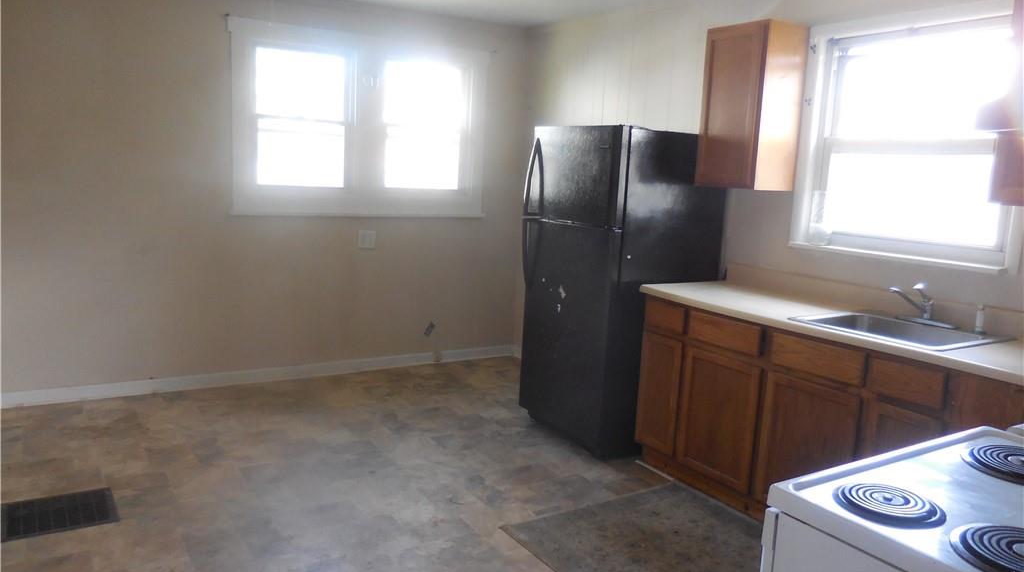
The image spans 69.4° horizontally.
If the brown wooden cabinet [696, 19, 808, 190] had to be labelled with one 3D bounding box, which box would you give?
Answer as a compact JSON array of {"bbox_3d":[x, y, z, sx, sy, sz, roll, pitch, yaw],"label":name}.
[{"bbox_3d":[1.173,-0.870,3.657,0.300,0.770,0.378,-3,10,-31],"label":"brown wooden cabinet"}]

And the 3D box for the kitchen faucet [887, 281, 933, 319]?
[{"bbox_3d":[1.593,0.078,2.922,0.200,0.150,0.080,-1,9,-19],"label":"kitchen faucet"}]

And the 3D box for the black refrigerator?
[{"bbox_3d":[0.584,-0.005,4.181,0.750,1.695,0.855,-2,10,-28],"label":"black refrigerator"}]

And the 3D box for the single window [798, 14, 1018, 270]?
[{"bbox_3d":[1.680,-0.622,3.158,0.100,1.000,1.020,-3,10,-31],"label":"single window"}]

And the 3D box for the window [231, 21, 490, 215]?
[{"bbox_3d":[-0.977,-1.081,5.080,1.810,1.205,0.100,-3,10,-31],"label":"window"}]

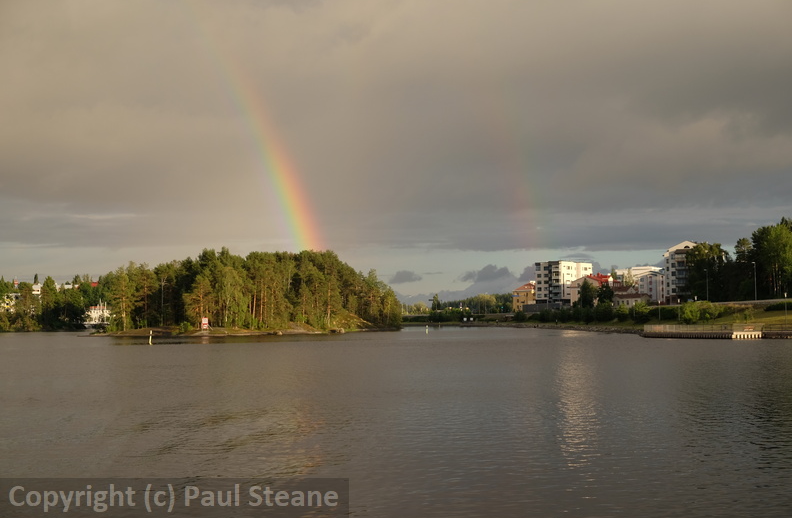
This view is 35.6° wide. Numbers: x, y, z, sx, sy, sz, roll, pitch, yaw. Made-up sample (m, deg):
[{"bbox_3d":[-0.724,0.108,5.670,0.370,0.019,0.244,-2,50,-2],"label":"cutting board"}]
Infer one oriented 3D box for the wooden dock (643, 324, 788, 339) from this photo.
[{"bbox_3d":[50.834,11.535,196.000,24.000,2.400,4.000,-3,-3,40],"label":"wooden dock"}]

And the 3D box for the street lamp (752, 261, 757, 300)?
[{"bbox_3d":[82.066,5.151,282.000,1.000,9.100,0.350,0,-3,-6],"label":"street lamp"}]

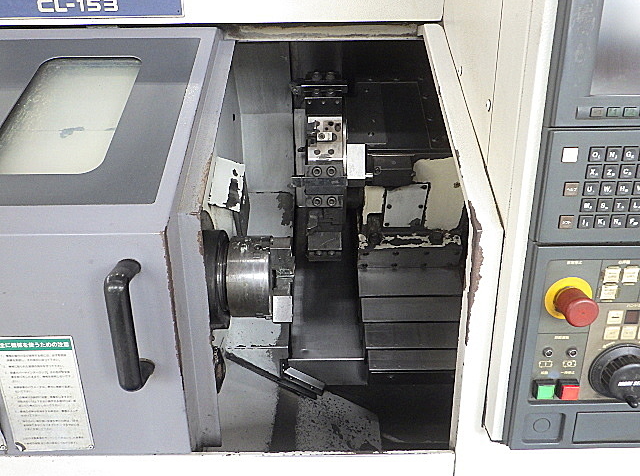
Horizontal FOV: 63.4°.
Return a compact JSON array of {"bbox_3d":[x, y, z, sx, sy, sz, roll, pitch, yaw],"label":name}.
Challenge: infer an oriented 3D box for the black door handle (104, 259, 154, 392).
[{"bbox_3d":[-0.251,0.121,0.679,0.032,0.174,0.057,-1,19,-1],"label":"black door handle"}]

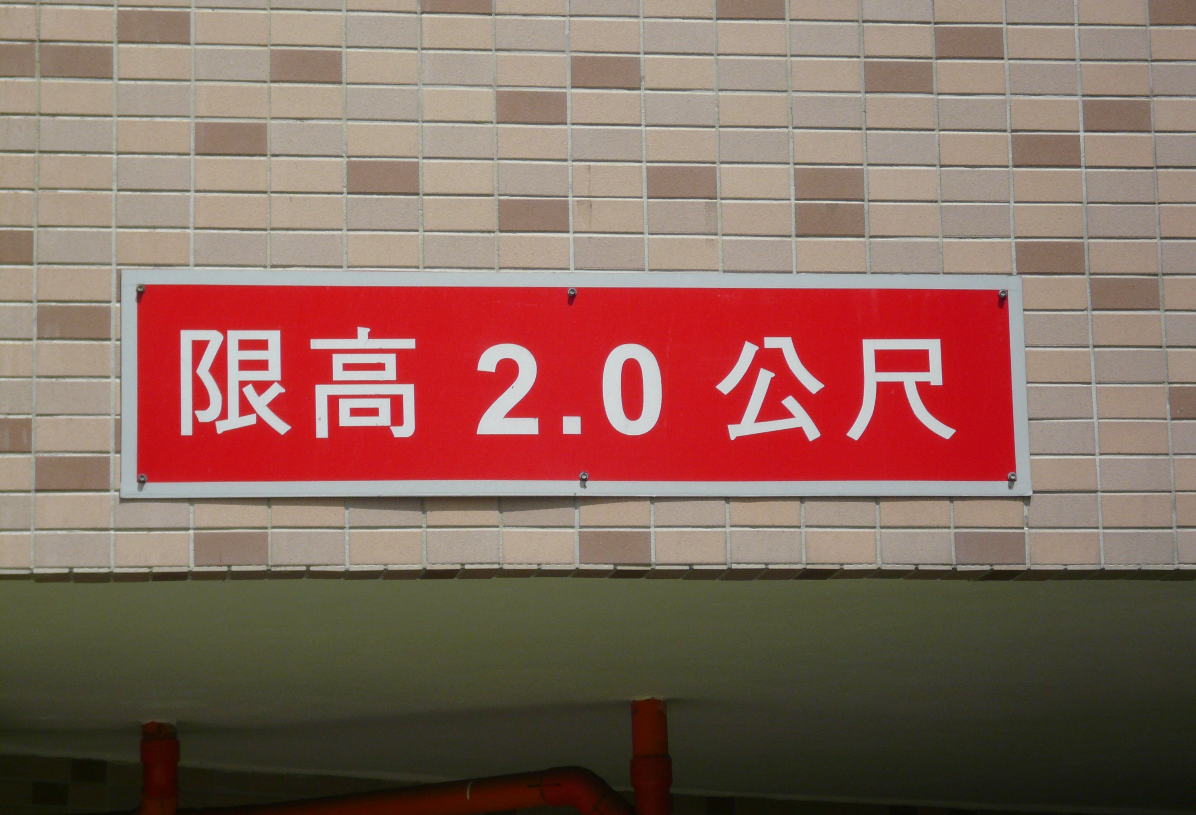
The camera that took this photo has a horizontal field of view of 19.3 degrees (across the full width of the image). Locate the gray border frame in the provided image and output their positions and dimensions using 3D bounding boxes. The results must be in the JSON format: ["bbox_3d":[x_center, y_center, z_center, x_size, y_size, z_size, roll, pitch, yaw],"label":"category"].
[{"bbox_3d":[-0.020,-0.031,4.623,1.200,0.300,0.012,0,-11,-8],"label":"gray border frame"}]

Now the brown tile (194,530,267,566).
[{"bbox_3d":[-0.472,0.182,4.532,0.095,0.045,0.009,0,-11,-8],"label":"brown tile"}]

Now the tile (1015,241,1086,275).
[{"bbox_3d":[0.608,-0.202,4.748,0.095,0.045,0.009,0,-11,-8],"label":"tile"}]

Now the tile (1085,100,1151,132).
[{"bbox_3d":[0.706,-0.396,4.803,0.095,0.046,0.008,0,-11,-7],"label":"tile"}]

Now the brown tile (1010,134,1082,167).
[{"bbox_3d":[0.606,-0.347,4.776,0.095,0.045,0.009,0,-11,-8],"label":"brown tile"}]

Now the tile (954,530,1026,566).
[{"bbox_3d":[0.518,0.187,4.662,0.095,0.046,0.008,0,-11,-7],"label":"tile"}]

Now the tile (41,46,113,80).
[{"bbox_3d":[-0.685,-0.452,4.624,0.095,0.045,0.009,0,-11,-8],"label":"tile"}]

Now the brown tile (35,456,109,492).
[{"bbox_3d":[-0.675,0.086,4.530,0.095,0.045,0.009,0,-12,-7],"label":"brown tile"}]

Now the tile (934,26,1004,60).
[{"bbox_3d":[0.505,-0.495,4.797,0.095,0.046,0.008,0,-11,-7],"label":"tile"}]

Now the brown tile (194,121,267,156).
[{"bbox_3d":[-0.483,-0.353,4.632,0.095,0.045,0.009,0,-11,-8],"label":"brown tile"}]

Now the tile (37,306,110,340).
[{"bbox_3d":[-0.679,-0.109,4.560,0.095,0.045,0.009,0,-11,-8],"label":"tile"}]

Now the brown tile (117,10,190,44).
[{"bbox_3d":[-0.587,-0.501,4.656,0.095,0.046,0.008,0,-11,-7],"label":"brown tile"}]

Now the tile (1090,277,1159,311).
[{"bbox_3d":[0.709,-0.152,4.750,0.095,0.045,0.009,0,-12,-7],"label":"tile"}]

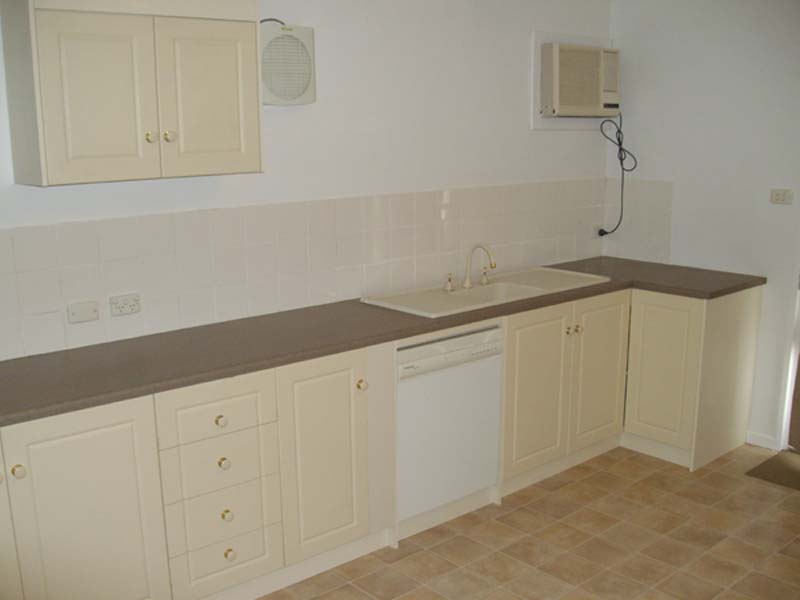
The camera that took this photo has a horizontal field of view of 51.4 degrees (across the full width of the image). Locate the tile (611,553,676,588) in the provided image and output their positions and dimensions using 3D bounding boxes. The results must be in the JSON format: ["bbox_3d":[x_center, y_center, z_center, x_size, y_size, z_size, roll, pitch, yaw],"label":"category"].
[{"bbox_3d":[0.943,1.046,3.224,0.195,0.010,0.195,-10,15,-40],"label":"tile"}]

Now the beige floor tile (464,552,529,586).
[{"bbox_3d":[0.385,1.051,3.250,0.203,0.010,0.196,-10,15,-41],"label":"beige floor tile"}]

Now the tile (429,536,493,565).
[{"bbox_3d":[0.253,1.020,3.385,0.195,0.010,0.195,-10,15,-40],"label":"tile"}]

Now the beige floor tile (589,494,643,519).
[{"bbox_3d":[0.990,0.946,3.783,0.203,0.010,0.196,-10,15,-41],"label":"beige floor tile"}]

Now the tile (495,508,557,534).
[{"bbox_3d":[0.556,0.972,3.660,0.203,0.010,0.196,-10,15,-41],"label":"tile"}]

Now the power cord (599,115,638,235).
[{"bbox_3d":[1.243,-0.721,4.797,0.111,0.697,0.192,-10,15,-40],"label":"power cord"}]

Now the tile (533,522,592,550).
[{"bbox_3d":[0.687,0.999,3.517,0.203,0.010,0.196,-10,15,-41],"label":"tile"}]

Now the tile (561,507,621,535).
[{"bbox_3d":[0.839,0.973,3.650,0.203,0.010,0.196,-10,15,-41],"label":"tile"}]

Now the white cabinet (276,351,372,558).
[{"bbox_3d":[-0.462,0.542,3.289,0.404,0.754,0.570,-10,15,-41],"label":"white cabinet"}]

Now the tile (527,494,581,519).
[{"bbox_3d":[0.701,0.938,3.770,0.195,0.010,0.195,-10,15,-40],"label":"tile"}]

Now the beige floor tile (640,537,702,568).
[{"bbox_3d":[1.082,1.013,3.327,0.196,0.010,0.184,-10,15,-41],"label":"beige floor tile"}]

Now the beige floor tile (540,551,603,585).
[{"bbox_3d":[0.662,1.040,3.206,0.195,0.010,0.184,-10,15,-41],"label":"beige floor tile"}]

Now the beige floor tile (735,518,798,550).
[{"bbox_3d":[1.521,0.990,3.470,0.195,0.010,0.195,-10,15,-40],"label":"beige floor tile"}]

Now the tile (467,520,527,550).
[{"bbox_3d":[0.405,0.998,3.526,0.203,0.010,0.196,-10,15,-41],"label":"tile"}]

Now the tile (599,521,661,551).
[{"bbox_3d":[0.955,0.987,3.462,0.196,0.010,0.183,-10,15,-41],"label":"tile"}]

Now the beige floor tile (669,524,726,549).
[{"bbox_3d":[1.242,0.991,3.481,0.195,0.010,0.195,-10,15,-40],"label":"beige floor tile"}]

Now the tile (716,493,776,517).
[{"bbox_3d":[1.549,0.927,3.743,0.209,0.010,0.187,-10,15,-41],"label":"tile"}]

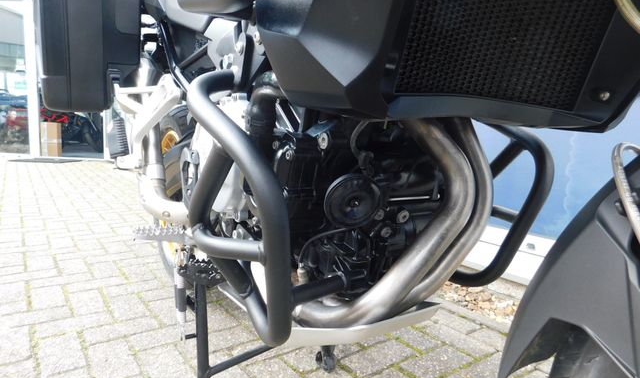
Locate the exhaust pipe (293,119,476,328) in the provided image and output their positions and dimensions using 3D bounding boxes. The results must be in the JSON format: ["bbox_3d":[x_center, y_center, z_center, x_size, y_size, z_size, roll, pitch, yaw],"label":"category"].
[{"bbox_3d":[0.113,0.053,0.661,0.160,0.370,0.295,-4,10,-33],"label":"exhaust pipe"}]

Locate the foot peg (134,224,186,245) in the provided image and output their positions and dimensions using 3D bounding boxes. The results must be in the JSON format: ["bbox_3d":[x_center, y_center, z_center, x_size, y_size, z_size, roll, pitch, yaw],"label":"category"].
[{"bbox_3d":[-0.343,0.096,0.915,0.108,0.034,0.052,0,8,-34],"label":"foot peg"}]

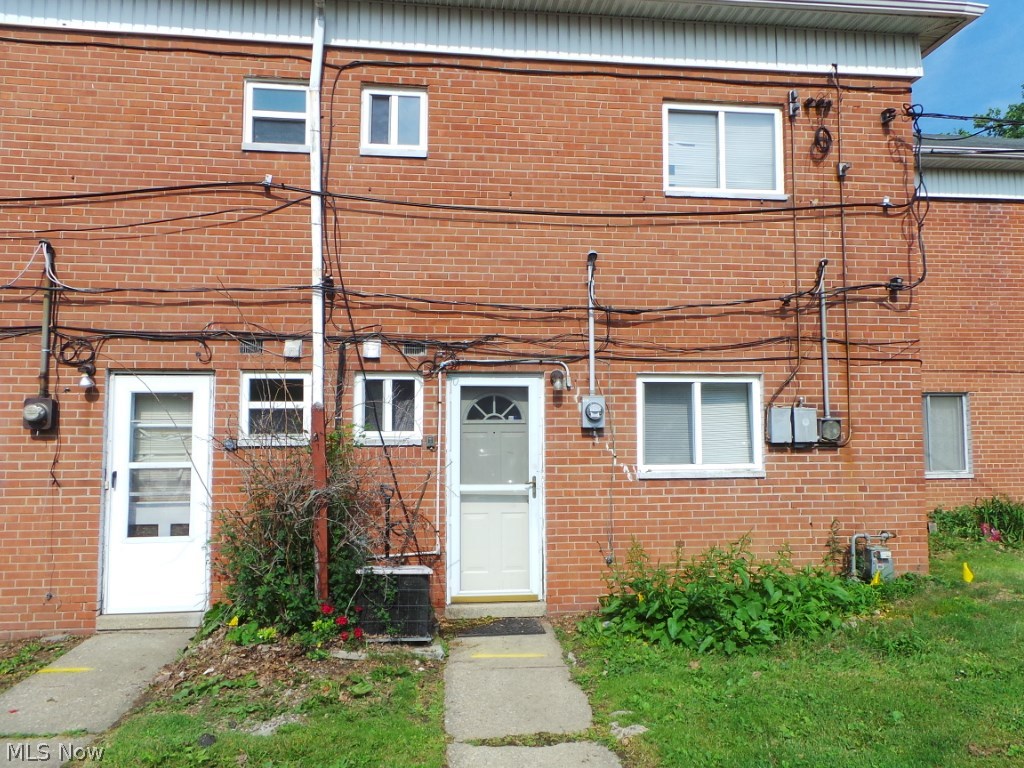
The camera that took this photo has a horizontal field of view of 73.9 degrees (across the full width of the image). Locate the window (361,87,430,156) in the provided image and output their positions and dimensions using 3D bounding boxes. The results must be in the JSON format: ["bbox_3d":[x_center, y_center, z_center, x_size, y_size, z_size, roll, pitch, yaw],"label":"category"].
[{"bbox_3d":[-1.068,-2.369,6.184,0.604,0.660,0.110,0,-4,-6],"label":"window"}]

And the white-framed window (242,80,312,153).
[{"bbox_3d":[-2.035,-2.340,5.957,0.619,0.650,0.100,0,-3,-6],"label":"white-framed window"}]

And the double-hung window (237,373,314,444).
[{"bbox_3d":[-2.053,0.222,5.958,0.615,0.630,0.090,0,-4,-6],"label":"double-hung window"}]

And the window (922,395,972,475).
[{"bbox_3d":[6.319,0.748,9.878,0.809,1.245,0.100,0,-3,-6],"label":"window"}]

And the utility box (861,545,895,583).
[{"bbox_3d":[3.321,1.631,6.149,0.215,0.350,0.180,0,-3,-6],"label":"utility box"}]

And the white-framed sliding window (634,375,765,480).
[{"bbox_3d":[1.726,0.395,6.215,1.214,0.962,0.100,0,-3,-6],"label":"white-framed sliding window"}]

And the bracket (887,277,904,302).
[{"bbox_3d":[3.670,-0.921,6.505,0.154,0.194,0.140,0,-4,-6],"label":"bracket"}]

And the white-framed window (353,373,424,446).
[{"bbox_3d":[-1.079,0.228,5.983,0.614,0.640,0.110,0,-4,-6],"label":"white-framed window"}]

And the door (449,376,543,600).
[{"bbox_3d":[-0.149,0.926,6.120,0.845,1.990,0.080,0,-4,-6],"label":"door"}]

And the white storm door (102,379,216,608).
[{"bbox_3d":[-2.958,0.915,5.686,0.867,1.992,0.100,0,-3,-6],"label":"white storm door"}]

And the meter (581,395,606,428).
[{"bbox_3d":[0.732,0.252,6.074,0.214,0.291,0.180,0,-4,-6],"label":"meter"}]

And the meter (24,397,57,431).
[{"bbox_3d":[-3.900,0.239,5.568,0.187,0.275,0.180,0,-4,-6],"label":"meter"}]

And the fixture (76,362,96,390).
[{"bbox_3d":[-3.480,-0.066,5.574,0.130,0.215,0.170,0,-3,-6],"label":"fixture"}]

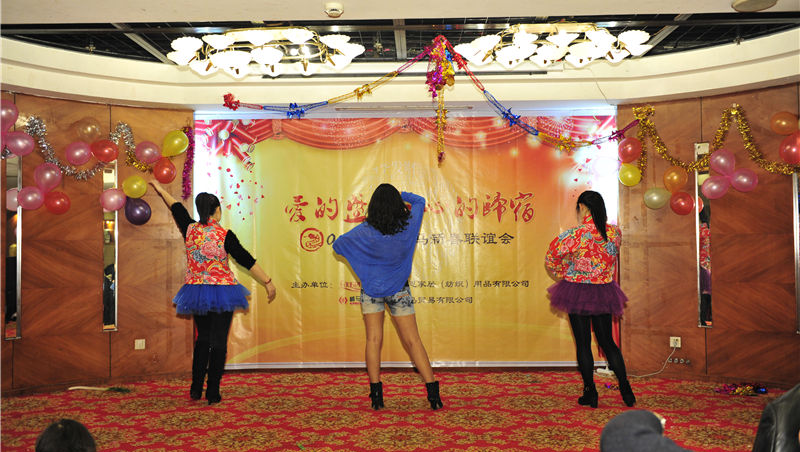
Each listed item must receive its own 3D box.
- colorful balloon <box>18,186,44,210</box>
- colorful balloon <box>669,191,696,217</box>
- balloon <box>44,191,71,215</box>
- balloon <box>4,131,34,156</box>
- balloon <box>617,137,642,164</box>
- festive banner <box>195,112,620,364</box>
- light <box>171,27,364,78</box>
[{"bbox_3d":[-2.957,-0.220,5.704,0.218,0.188,0.203,-1,-2,0],"label":"colorful balloon"},{"bbox_3d":[2.439,-0.192,6.133,0.212,0.203,0.207,-1,-2,0],"label":"colorful balloon"},{"bbox_3d":[-2.803,-0.188,5.816,0.215,0.188,0.202,-1,-2,0],"label":"balloon"},{"bbox_3d":[-3.062,-0.661,5.730,0.233,0.198,0.213,-1,-2,0],"label":"balloon"},{"bbox_3d":[2.064,-0.674,6.361,0.211,0.233,0.219,-1,-2,0],"label":"balloon"},{"bbox_3d":[0.062,0.144,6.812,4.061,2.430,0.060,-1,-2,2],"label":"festive banner"},{"bbox_3d":[-1.004,-1.305,5.341,1.470,0.270,0.900,-1,-2,2],"label":"light"}]

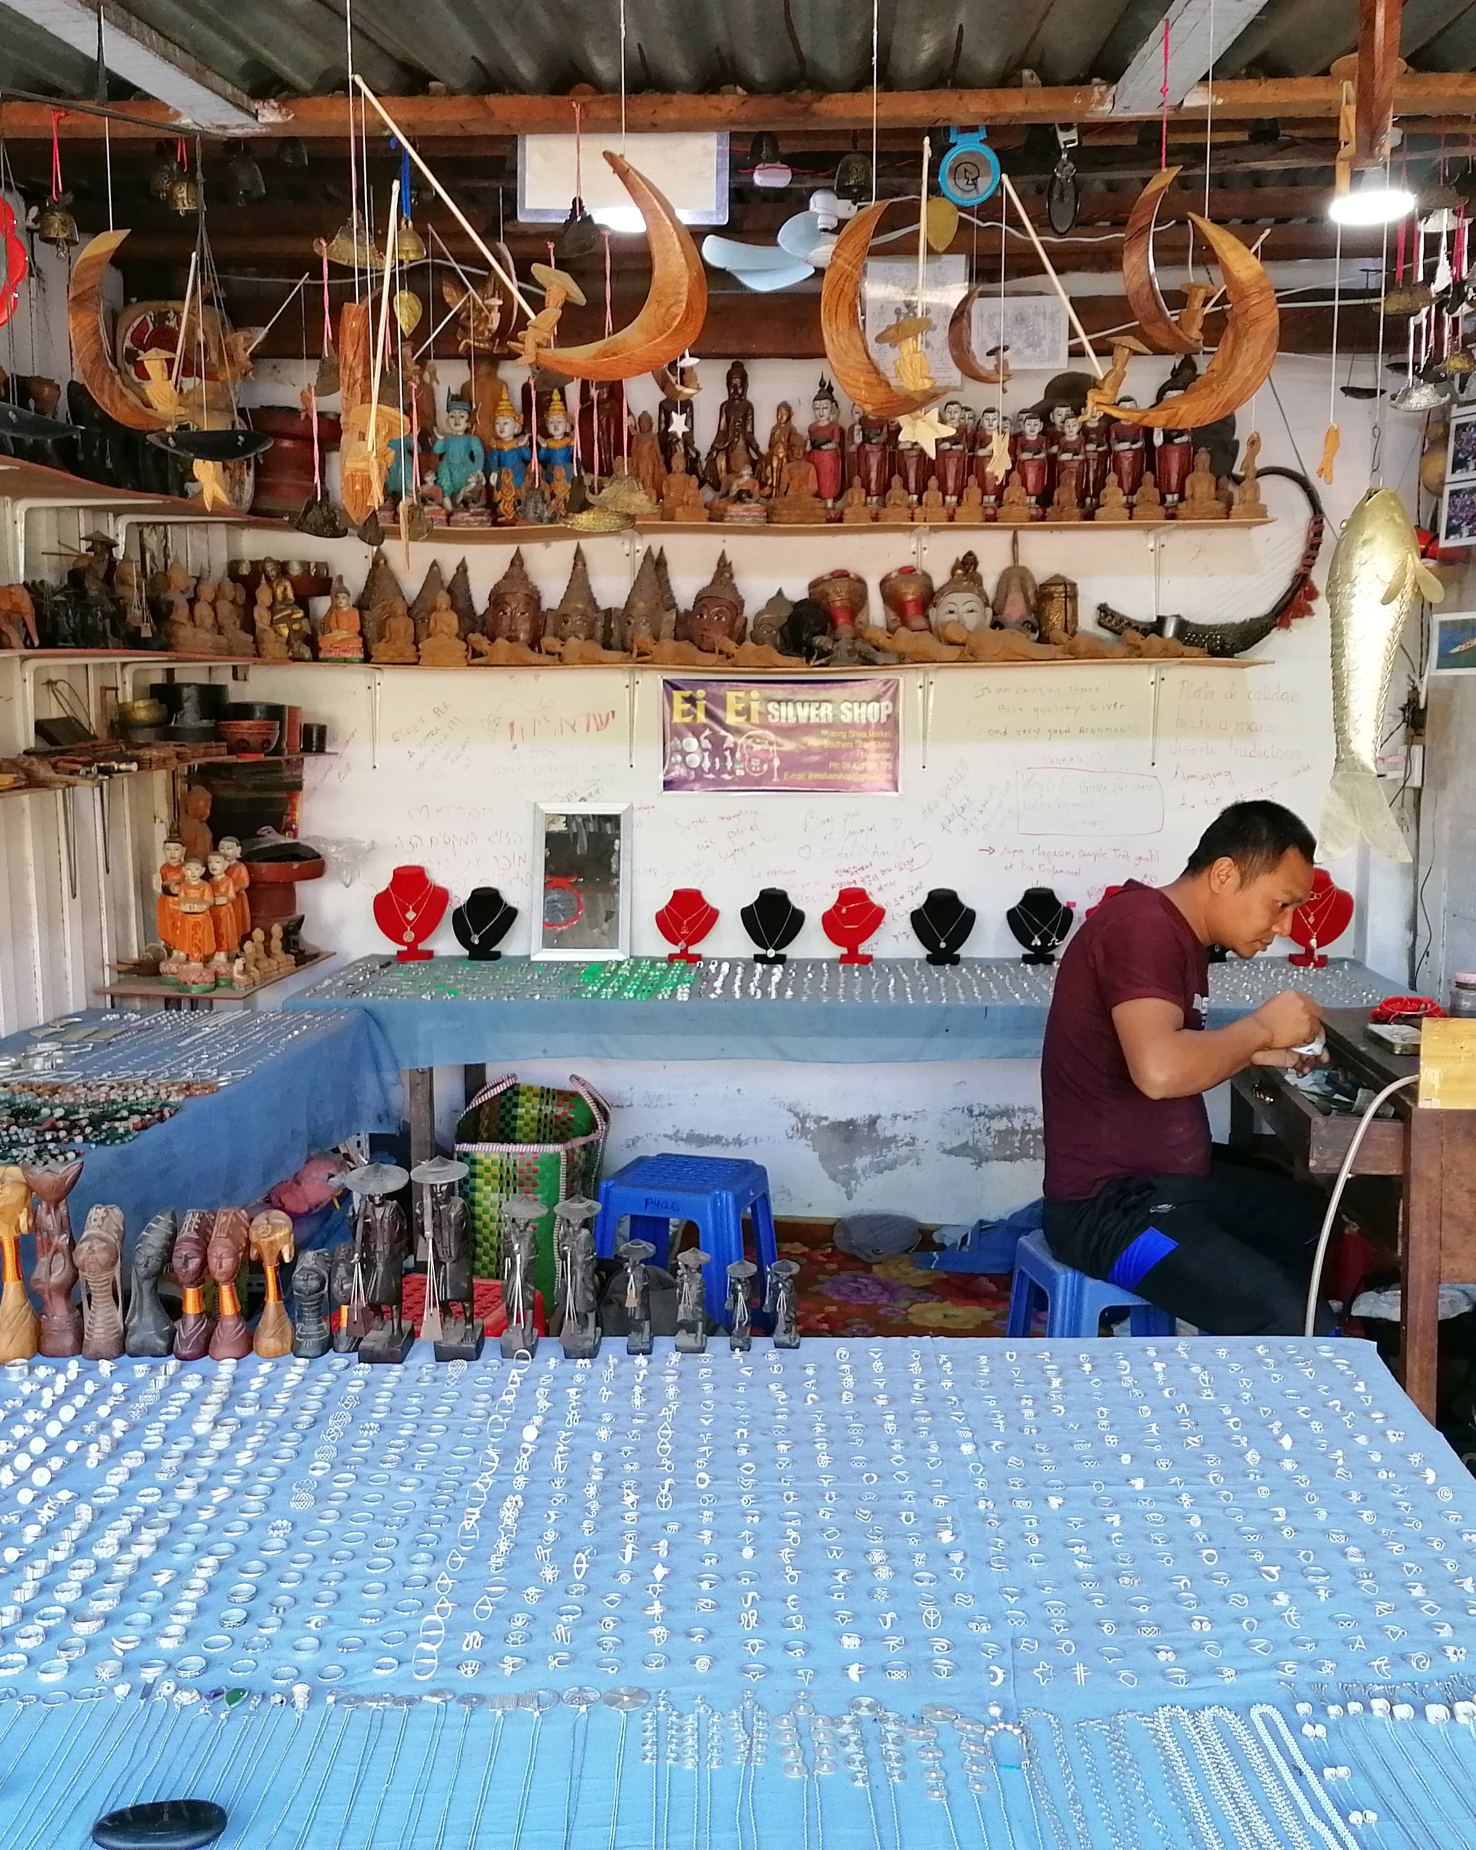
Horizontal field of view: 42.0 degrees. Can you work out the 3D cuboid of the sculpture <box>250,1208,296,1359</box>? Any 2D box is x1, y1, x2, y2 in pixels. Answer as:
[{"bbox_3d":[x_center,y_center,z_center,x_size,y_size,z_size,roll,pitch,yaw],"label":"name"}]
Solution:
[{"bbox_3d":[-0.525,0.401,2.168,0.047,0.168,0.047,-1,8,-6],"label":"sculpture"}]

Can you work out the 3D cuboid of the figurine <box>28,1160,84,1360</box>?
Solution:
[{"bbox_3d":[-0.768,0.376,2.168,0.053,0.217,0.048,0,8,-3],"label":"figurine"}]

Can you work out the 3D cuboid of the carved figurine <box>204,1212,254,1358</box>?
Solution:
[{"bbox_3d":[-0.548,0.383,2.075,0.048,0.156,0.055,1,7,7],"label":"carved figurine"}]

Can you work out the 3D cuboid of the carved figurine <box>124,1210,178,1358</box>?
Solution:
[{"bbox_3d":[-0.635,0.383,2.082,0.054,0.155,0.055,1,7,12],"label":"carved figurine"}]

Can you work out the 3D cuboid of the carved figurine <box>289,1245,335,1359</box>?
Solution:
[{"bbox_3d":[-0.483,0.423,2.176,0.044,0.122,0.044,0,8,-2],"label":"carved figurine"}]

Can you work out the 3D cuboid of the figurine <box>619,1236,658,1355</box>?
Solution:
[{"bbox_3d":[-0.107,0.398,2.080,0.040,0.123,0.040,1,7,7],"label":"figurine"}]

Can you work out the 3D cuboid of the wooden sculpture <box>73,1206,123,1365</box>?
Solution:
[{"bbox_3d":[-0.686,0.381,2.070,0.049,0.162,0.055,1,7,7],"label":"wooden sculpture"}]

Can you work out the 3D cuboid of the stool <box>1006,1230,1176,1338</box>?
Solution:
[{"bbox_3d":[0.649,0.778,3.332,0.320,0.450,0.290,-2,7,-14],"label":"stool"}]

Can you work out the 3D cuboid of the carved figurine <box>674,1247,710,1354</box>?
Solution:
[{"bbox_3d":[-0.052,0.424,2.182,0.041,0.119,0.037,0,8,0],"label":"carved figurine"}]

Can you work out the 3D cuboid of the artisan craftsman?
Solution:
[{"bbox_3d":[0.765,0.435,3.255,0.550,1.270,0.500,2,8,12],"label":"artisan craftsman"}]

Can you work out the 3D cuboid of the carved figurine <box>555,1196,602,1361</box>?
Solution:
[{"bbox_3d":[-0.180,0.394,2.166,0.052,0.183,0.052,0,8,0],"label":"carved figurine"}]

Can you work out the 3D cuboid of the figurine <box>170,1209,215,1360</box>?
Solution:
[{"bbox_3d":[-0.616,0.402,2.170,0.043,0.165,0.049,1,8,5],"label":"figurine"}]

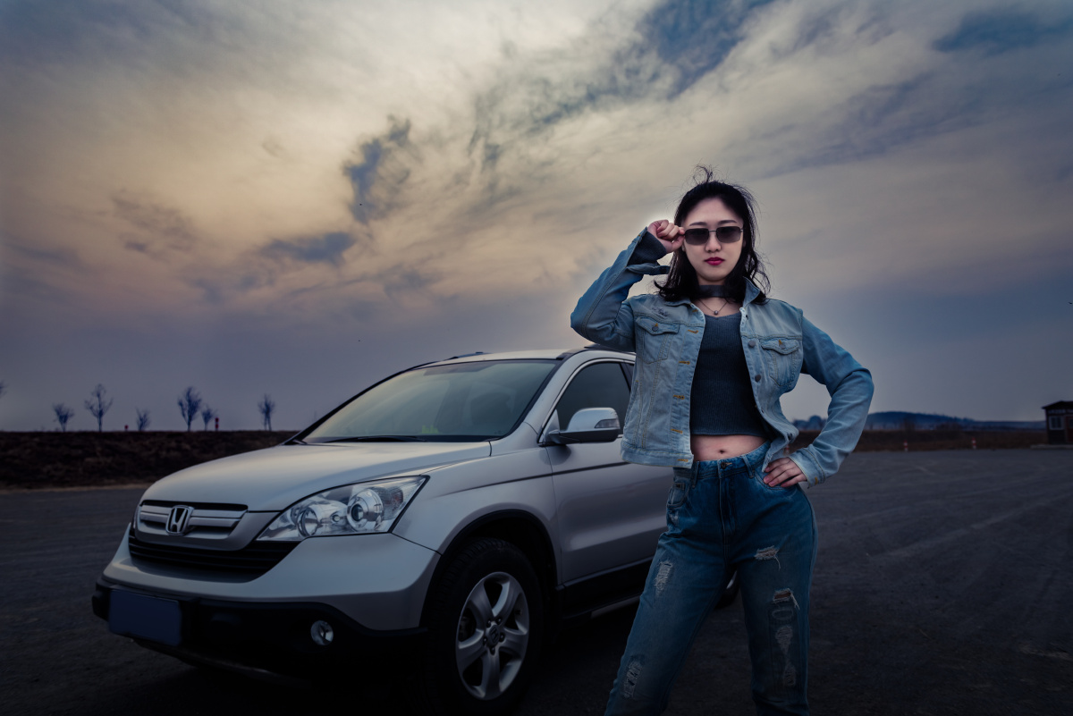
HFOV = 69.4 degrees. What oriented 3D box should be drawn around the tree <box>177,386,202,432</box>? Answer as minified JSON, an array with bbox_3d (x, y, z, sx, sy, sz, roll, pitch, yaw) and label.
[{"bbox_3d":[-29.055,4.293,65.000,2.024,3.786,1.923,0,-5,0],"label":"tree"}]

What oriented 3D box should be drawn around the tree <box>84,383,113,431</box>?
[{"bbox_3d":[-36.684,4.218,65.000,2.362,3.936,2.244,0,-5,0],"label":"tree"}]

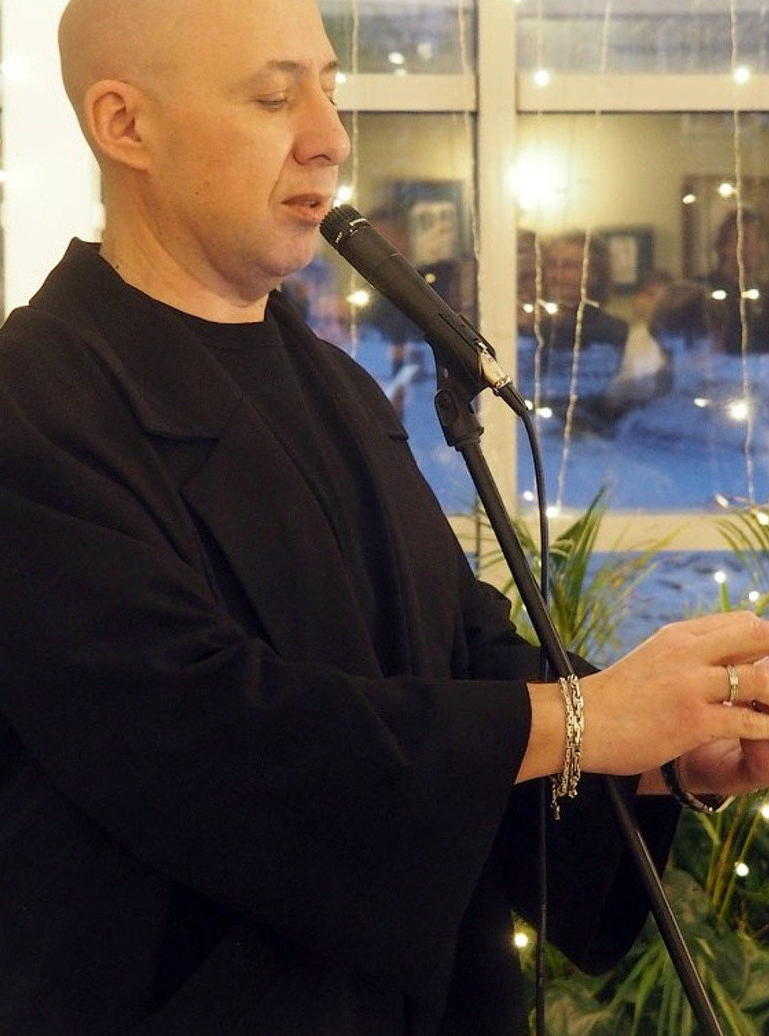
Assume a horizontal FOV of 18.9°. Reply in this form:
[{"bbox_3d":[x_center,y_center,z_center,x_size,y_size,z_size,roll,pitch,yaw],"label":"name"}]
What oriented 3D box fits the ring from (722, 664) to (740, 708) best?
[{"bbox_3d":[0.218,0.106,1.460,0.006,0.025,0.025,8,0,-13],"label":"ring"}]

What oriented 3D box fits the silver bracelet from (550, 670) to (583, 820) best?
[{"bbox_3d":[0.117,0.148,1.500,0.022,0.090,0.055,0,2,-10],"label":"silver bracelet"}]

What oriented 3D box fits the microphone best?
[{"bbox_3d":[0.031,-0.156,1.745,0.212,0.034,0.033,47,18,15],"label":"microphone"}]

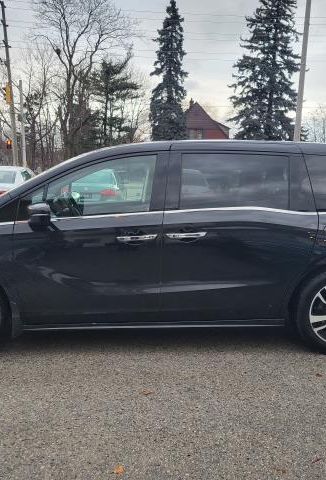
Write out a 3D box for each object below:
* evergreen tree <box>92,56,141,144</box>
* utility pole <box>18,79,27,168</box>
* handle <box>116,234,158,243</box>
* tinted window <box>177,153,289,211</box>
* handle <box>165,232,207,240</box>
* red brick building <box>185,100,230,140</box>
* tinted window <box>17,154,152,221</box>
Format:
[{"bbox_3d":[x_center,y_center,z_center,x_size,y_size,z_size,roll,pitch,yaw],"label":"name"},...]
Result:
[{"bbox_3d":[-4.743,-12.156,48.000,5.000,12.300,4.800,1,9,0],"label":"evergreen tree"},{"bbox_3d":[-8.737,-6.639,30.000,0.280,6.800,0.280,1,9,0],"label":"utility pole"},{"bbox_3d":[-0.190,-0.011,3.542,0.305,0.050,0.060,0,9,-5],"label":"handle"},{"bbox_3d":[0.559,-0.453,3.691,0.835,0.451,0.050,0,-10,-4],"label":"tinted window"},{"bbox_3d":[0.179,-0.026,3.606,0.313,0.055,0.050,0,8,-4],"label":"handle"},{"bbox_3d":[4.378,-12.481,61.000,8.500,9.400,9.000,1,9,0],"label":"red brick building"},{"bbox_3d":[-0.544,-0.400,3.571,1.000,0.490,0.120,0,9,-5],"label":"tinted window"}]

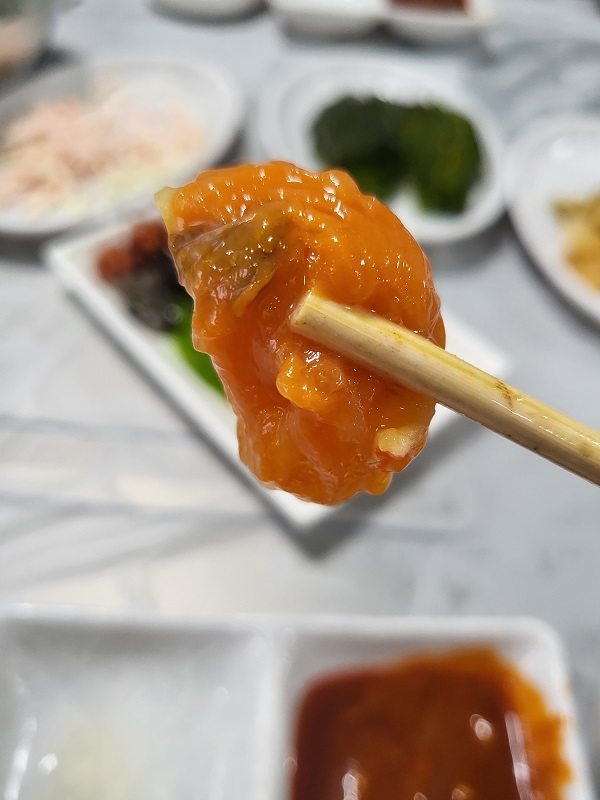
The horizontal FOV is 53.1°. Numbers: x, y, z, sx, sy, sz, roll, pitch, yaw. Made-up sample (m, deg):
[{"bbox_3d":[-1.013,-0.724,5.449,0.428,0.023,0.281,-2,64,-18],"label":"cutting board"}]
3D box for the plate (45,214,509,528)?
[{"bbox_3d":[-0.014,-0.035,0.257,0.108,0.020,0.172,-35,62,-24],"label":"plate"}]

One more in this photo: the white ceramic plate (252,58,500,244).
[{"bbox_3d":[0.042,-0.137,0.338,0.135,0.023,0.183,-2,53,-4],"label":"white ceramic plate"}]

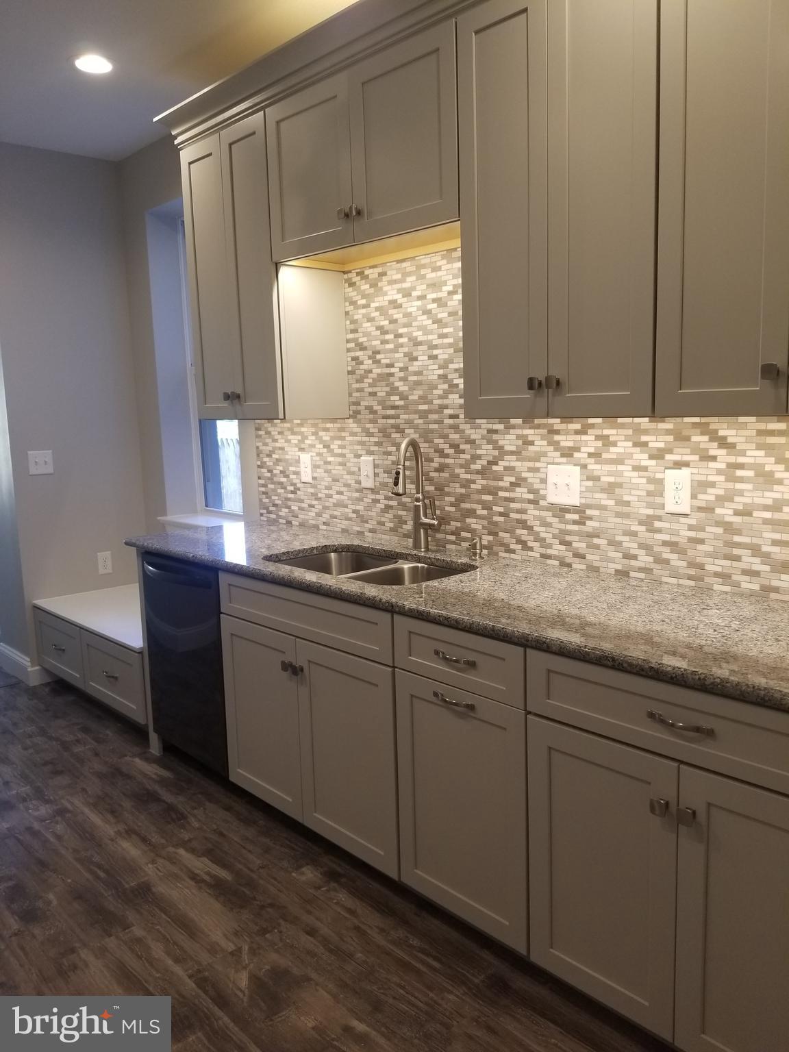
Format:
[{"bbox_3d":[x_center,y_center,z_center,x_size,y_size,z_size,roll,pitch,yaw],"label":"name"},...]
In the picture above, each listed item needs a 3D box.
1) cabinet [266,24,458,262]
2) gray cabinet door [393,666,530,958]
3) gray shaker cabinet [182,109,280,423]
[{"bbox_3d":[-0.014,-1.166,2.571,0.323,0.513,0.884,-10,12,-43],"label":"cabinet"},{"bbox_3d":[0.166,0.704,1.998,0.020,0.610,0.438,-9,11,-42],"label":"gray cabinet door"},{"bbox_3d":[-0.517,-0.965,3.147,0.323,1.062,0.599,-10,12,-43],"label":"gray shaker cabinet"}]

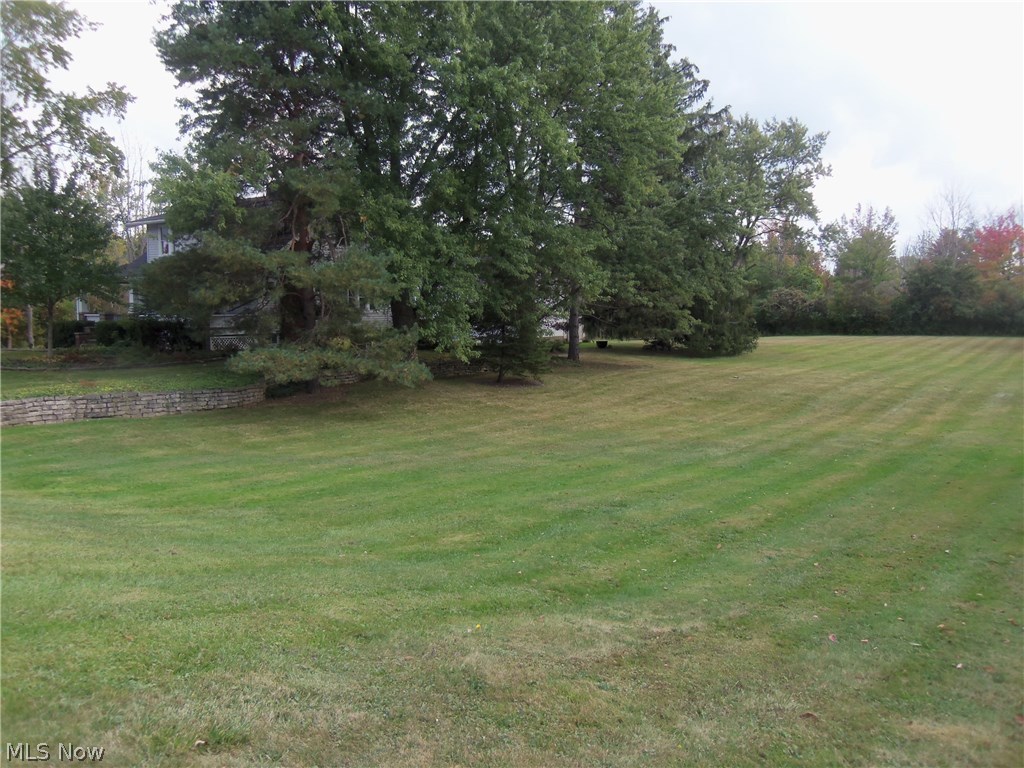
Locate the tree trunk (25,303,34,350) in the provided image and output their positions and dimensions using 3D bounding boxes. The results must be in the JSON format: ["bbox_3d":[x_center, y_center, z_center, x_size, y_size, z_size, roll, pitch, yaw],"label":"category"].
[{"bbox_3d":[-22.427,-2.673,38.500,0.400,2.050,0.360,0,5,0],"label":"tree trunk"}]

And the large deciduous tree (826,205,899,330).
[{"bbox_3d":[23.274,-7.636,55.000,5.000,8.600,4.700,0,5,0],"label":"large deciduous tree"}]

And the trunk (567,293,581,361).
[{"bbox_3d":[2.027,-1.829,27.300,0.420,2.250,0.400,0,5,0],"label":"trunk"}]

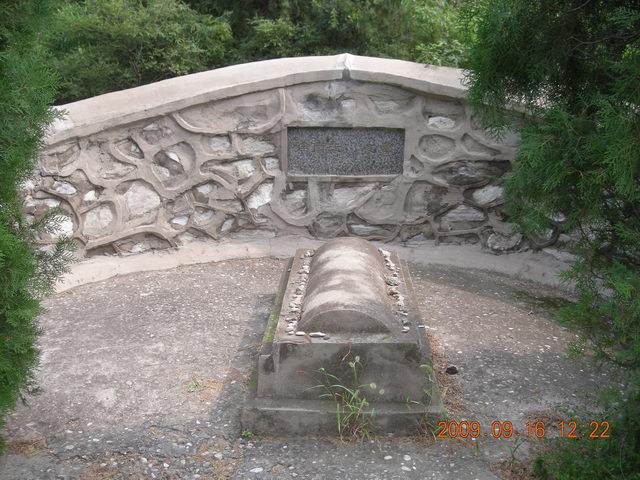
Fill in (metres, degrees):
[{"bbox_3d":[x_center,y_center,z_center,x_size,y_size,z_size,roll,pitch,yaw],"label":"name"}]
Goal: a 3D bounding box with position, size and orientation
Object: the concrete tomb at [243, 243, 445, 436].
[{"bbox_3d":[0.149,0.435,3.718,0.907,0.540,1.645,1,15,2],"label":"concrete tomb"}]

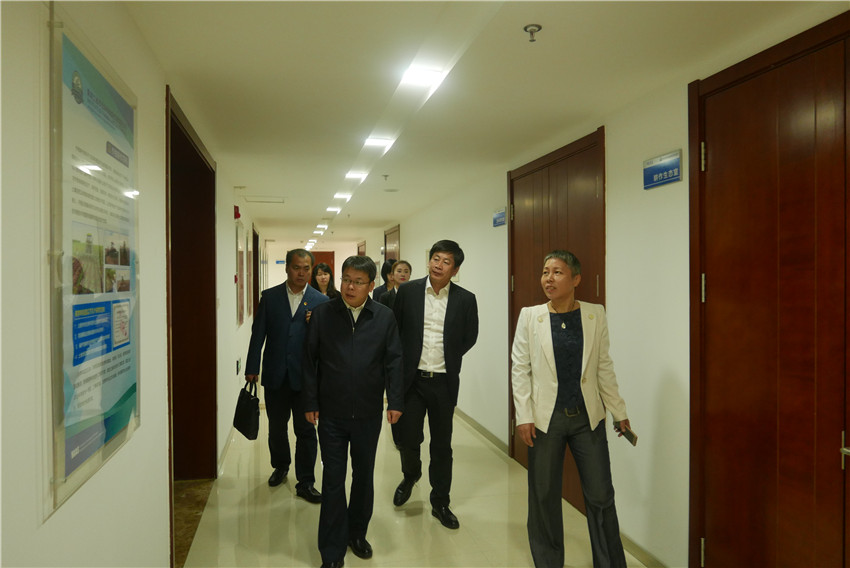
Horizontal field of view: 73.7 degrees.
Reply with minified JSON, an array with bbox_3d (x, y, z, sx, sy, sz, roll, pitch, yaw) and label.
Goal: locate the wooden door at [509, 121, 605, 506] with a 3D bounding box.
[{"bbox_3d":[0.915,0.268,4.078,0.100,2.400,1.503,0,0,-14],"label":"wooden door"}]

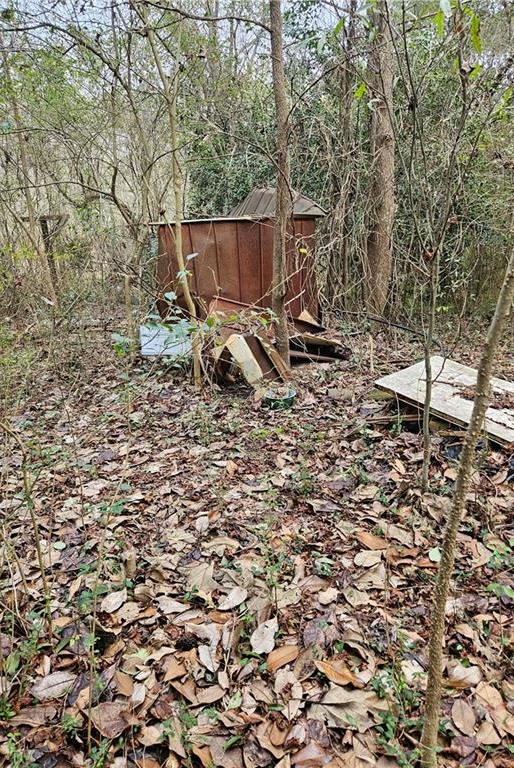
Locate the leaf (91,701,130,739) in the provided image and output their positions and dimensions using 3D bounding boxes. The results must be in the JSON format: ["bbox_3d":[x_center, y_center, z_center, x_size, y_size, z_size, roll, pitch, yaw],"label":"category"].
[{"bbox_3d":[-0.458,1.040,1.581,0.119,0.040,0.128,-5,19,-9],"label":"leaf"}]

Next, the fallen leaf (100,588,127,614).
[{"bbox_3d":[-0.550,0.839,1.984,0.066,0.020,0.131,14,27,30],"label":"fallen leaf"}]

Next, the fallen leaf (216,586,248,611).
[{"bbox_3d":[-0.088,0.829,1.958,0.138,0.020,0.059,-18,28,-35],"label":"fallen leaf"}]

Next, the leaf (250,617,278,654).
[{"bbox_3d":[0.031,0.877,1.786,0.074,0.020,0.157,11,30,23],"label":"leaf"}]

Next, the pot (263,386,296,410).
[{"bbox_3d":[0.188,0.119,4.177,0.255,0.120,0.255,-2,19,0],"label":"pot"}]

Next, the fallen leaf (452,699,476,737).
[{"bbox_3d":[0.595,0.957,1.464,0.060,0.015,0.112,-1,18,5],"label":"fallen leaf"}]

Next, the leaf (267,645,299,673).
[{"bbox_3d":[0.084,0.953,1.778,0.145,0.035,0.072,-13,21,-29],"label":"leaf"}]

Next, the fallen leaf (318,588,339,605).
[{"bbox_3d":[0.289,0.853,2.051,0.094,0.030,0.077,-7,19,-15],"label":"fallen leaf"}]

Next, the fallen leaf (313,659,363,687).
[{"bbox_3d":[0.264,0.917,1.628,0.176,0.030,0.078,13,30,32],"label":"fallen leaf"}]

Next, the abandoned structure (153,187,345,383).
[{"bbox_3d":[-0.205,-1.379,6.127,2.100,1.750,2.200,-4,19,-6],"label":"abandoned structure"}]

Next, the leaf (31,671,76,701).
[{"bbox_3d":[-0.639,0.960,1.615,0.138,0.020,0.089,-9,22,-21],"label":"leaf"}]

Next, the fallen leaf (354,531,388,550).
[{"bbox_3d":[0.504,0.703,2.286,0.168,0.025,0.079,14,33,33],"label":"fallen leaf"}]

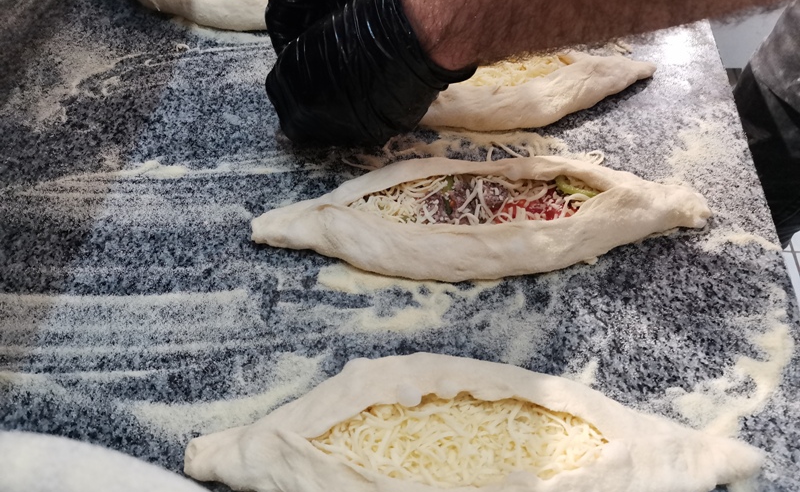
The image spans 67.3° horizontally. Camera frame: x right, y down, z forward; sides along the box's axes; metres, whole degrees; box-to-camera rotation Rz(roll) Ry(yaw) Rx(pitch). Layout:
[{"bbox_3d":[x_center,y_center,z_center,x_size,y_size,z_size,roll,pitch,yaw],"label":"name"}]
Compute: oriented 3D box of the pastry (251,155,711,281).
[{"bbox_3d":[0.055,-0.022,0.403,0.312,0.038,0.102,-2,52,-2],"label":"pastry"}]

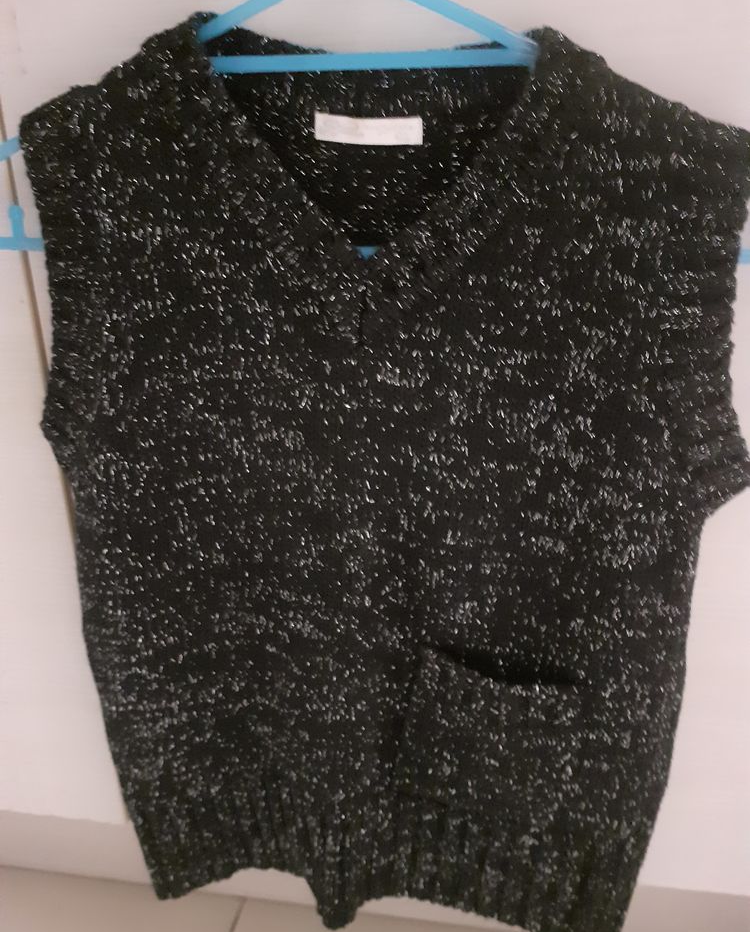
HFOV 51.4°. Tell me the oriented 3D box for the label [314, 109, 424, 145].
[{"bbox_3d":[-0.003,-0.173,0.400,0.056,0.013,0.005,4,23,5],"label":"label"}]

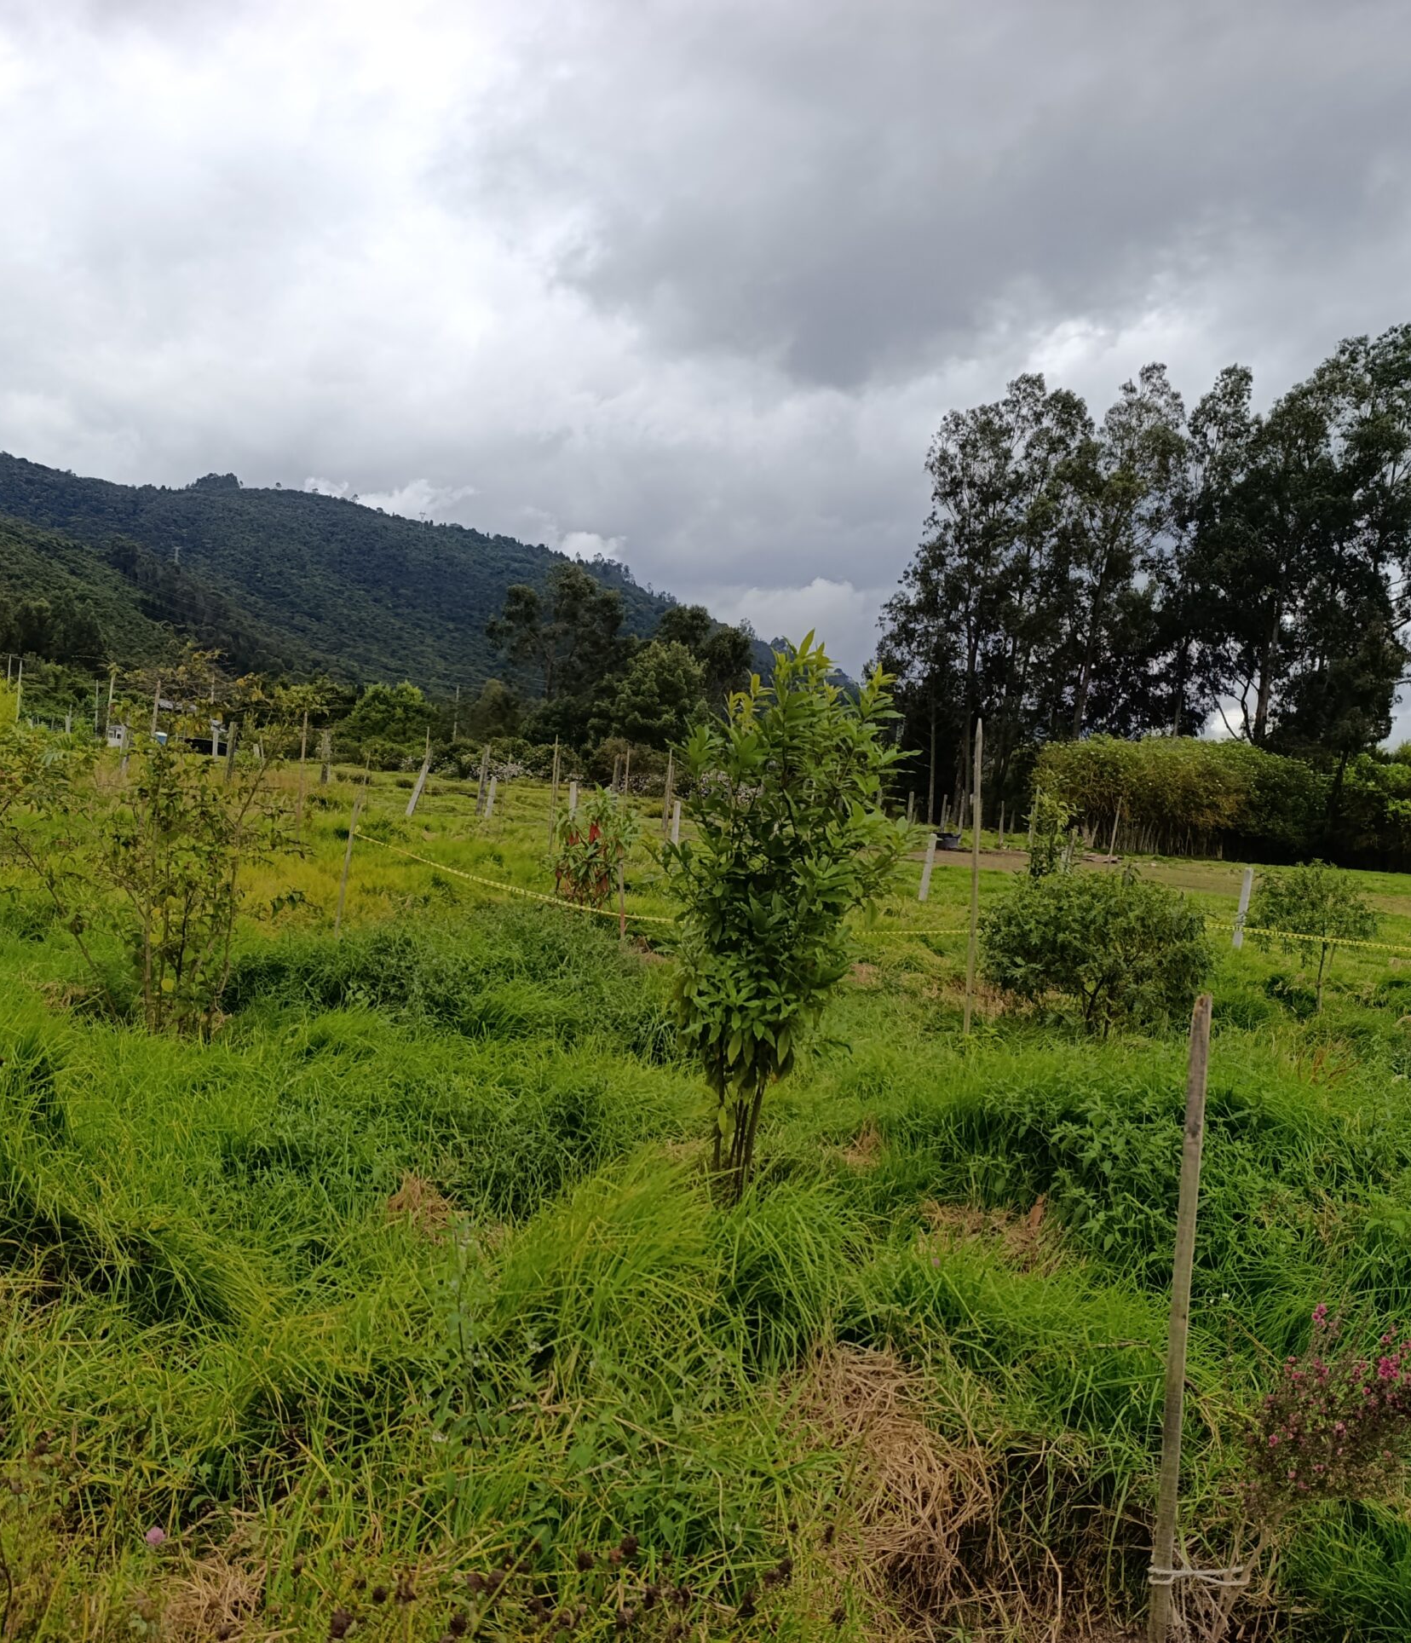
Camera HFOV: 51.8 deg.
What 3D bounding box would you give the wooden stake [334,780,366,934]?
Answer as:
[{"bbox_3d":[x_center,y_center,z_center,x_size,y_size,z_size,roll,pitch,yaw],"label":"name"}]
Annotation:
[{"bbox_3d":[-2.376,0.258,9.700,0.042,1.045,0.042,10,3,-13],"label":"wooden stake"}]

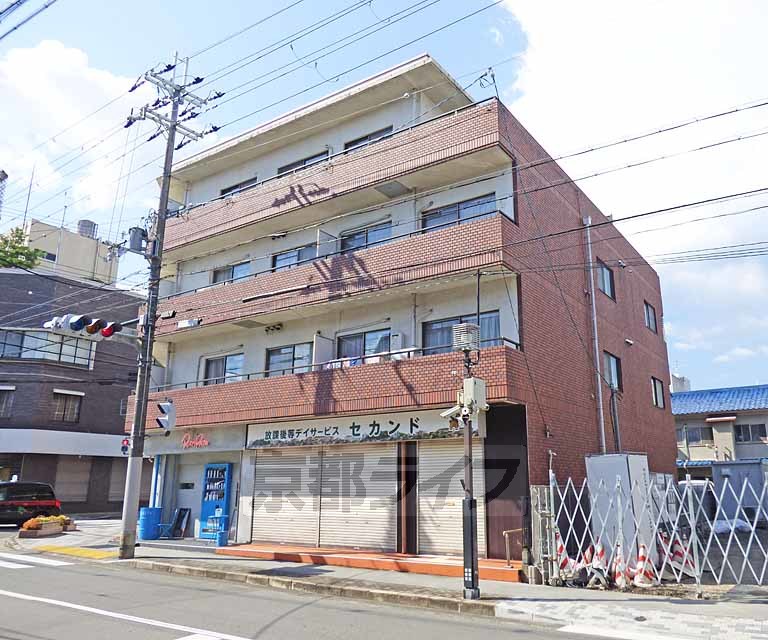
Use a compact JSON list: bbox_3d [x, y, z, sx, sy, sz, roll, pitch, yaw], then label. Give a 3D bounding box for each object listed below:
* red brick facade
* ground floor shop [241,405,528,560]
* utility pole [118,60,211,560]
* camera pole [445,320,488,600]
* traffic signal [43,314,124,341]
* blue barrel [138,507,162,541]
[{"bbox_3d":[1.187,1.468,19.124,11.975,7.959,12.762,-11,-19,34],"label":"red brick facade"},{"bbox_3d":[-0.073,4.046,14.452,8.360,3.100,2.200,-11,-19,34],"label":"ground floor shop"},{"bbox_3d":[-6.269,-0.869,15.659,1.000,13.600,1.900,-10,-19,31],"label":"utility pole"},{"bbox_3d":[1.254,2.113,9.306,0.600,4.349,0.600,-11,-19,34],"label":"camera pole"},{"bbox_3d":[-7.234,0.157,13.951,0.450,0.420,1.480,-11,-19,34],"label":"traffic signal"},{"bbox_3d":[-6.602,5.766,16.416,0.580,0.850,0.580,-10,-19,31],"label":"blue barrel"}]

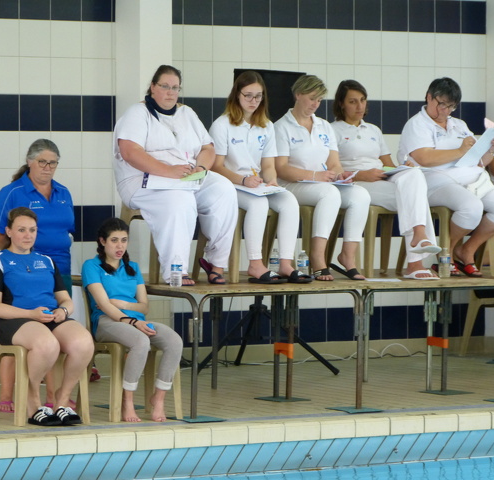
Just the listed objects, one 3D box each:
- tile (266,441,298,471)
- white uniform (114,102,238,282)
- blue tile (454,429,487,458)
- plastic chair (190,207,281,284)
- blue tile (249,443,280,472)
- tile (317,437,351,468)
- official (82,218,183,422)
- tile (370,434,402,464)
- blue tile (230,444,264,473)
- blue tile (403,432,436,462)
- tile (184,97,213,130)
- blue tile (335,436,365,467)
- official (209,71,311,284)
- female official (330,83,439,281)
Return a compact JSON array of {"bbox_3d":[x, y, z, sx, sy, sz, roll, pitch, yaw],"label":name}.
[{"bbox_3d":[0.195,1.228,17.597,0.122,0.245,0.010,-1,46,-34],"label":"tile"},{"bbox_3d":[-0.439,-0.289,18.964,0.640,1.090,0.700,-1,2,-34],"label":"white uniform"},{"bbox_3d":[1.330,1.212,18.373,0.122,0.245,0.010,-1,46,-34],"label":"blue tile"},{"bbox_3d":[-0.034,-0.165,18.186,0.450,0.820,0.530,-1,2,-35],"label":"plastic chair"},{"bbox_3d":[0.094,1.228,17.374,0.122,0.245,0.012,-1,47,-35],"label":"blue tile"},{"bbox_3d":[0.505,1.224,17.808,0.122,0.245,0.010,-1,46,-34],"label":"tile"},{"bbox_3d":[-0.676,0.446,17.468,0.450,1.130,0.610,-1,2,-35],"label":"official"},{"bbox_3d":[0.814,1.219,18.020,0.122,0.245,0.010,-1,46,-34],"label":"tile"},{"bbox_3d":[-0.011,1.231,17.456,0.122,0.245,0.010,-1,46,-34],"label":"blue tile"},{"bbox_3d":[1.021,1.216,18.161,0.122,0.245,0.010,-1,46,-34],"label":"blue tile"},{"bbox_3d":[-0.342,-0.873,21.636,0.245,0.245,0.012,-1,2,-35],"label":"tile"},{"bbox_3d":[0.602,1.221,17.730,0.122,0.245,0.012,-1,47,-35],"label":"blue tile"},{"bbox_3d":[0.101,-0.378,18.129,0.460,1.250,0.620,-1,2,-35],"label":"official"},{"bbox_3d":[0.816,-0.369,18.642,0.480,1.210,0.660,-1,2,-35],"label":"female official"}]

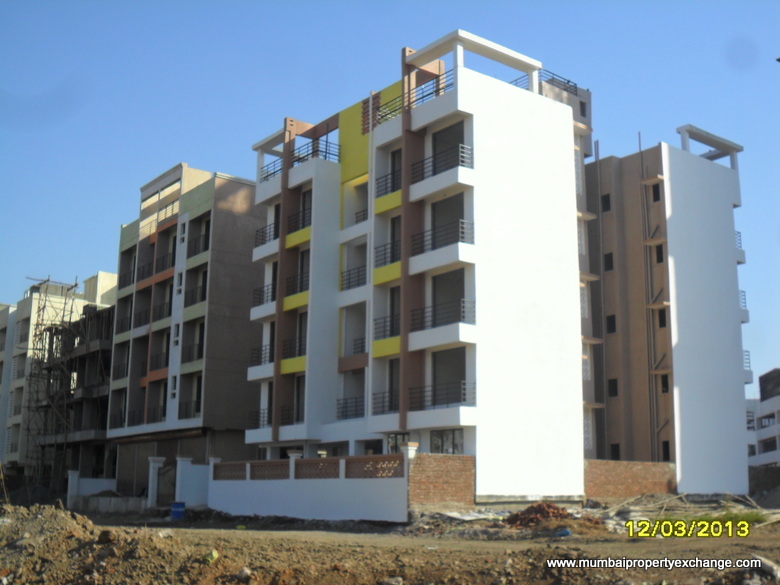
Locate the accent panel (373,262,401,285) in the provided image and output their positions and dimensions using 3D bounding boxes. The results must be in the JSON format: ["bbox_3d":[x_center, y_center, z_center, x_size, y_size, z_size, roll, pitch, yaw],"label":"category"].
[{"bbox_3d":[-0.021,-0.798,39.652,0.157,0.708,1.937,9,-15,-35],"label":"accent panel"}]

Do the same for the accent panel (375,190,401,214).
[{"bbox_3d":[0.019,-3.668,40.241,0.157,0.688,1.898,9,-15,-35],"label":"accent panel"}]

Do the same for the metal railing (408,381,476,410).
[{"bbox_3d":[1.922,3.874,36.459,0.738,0.865,2.980,9,-15,-35],"label":"metal railing"}]

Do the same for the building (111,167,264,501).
[{"bbox_3d":[-8.878,2.910,62.064,12.292,19.372,13.619,9,-15,-35],"label":"building"}]

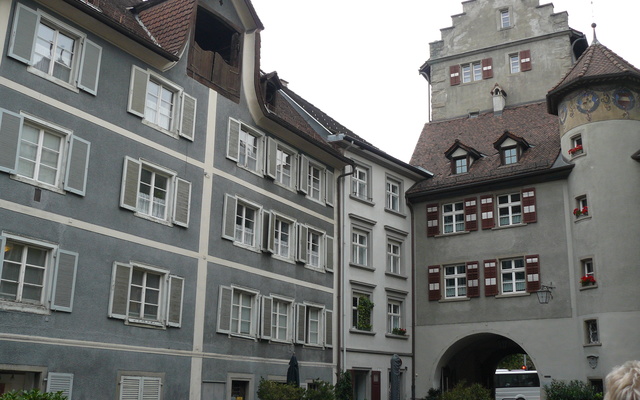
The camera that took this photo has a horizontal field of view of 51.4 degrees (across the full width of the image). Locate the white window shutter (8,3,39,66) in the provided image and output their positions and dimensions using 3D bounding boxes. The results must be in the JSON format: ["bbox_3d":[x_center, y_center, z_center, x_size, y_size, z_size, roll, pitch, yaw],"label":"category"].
[{"bbox_3d":[-7.309,-4.087,16.475,0.060,1.468,0.619,-9,-19,31],"label":"white window shutter"}]

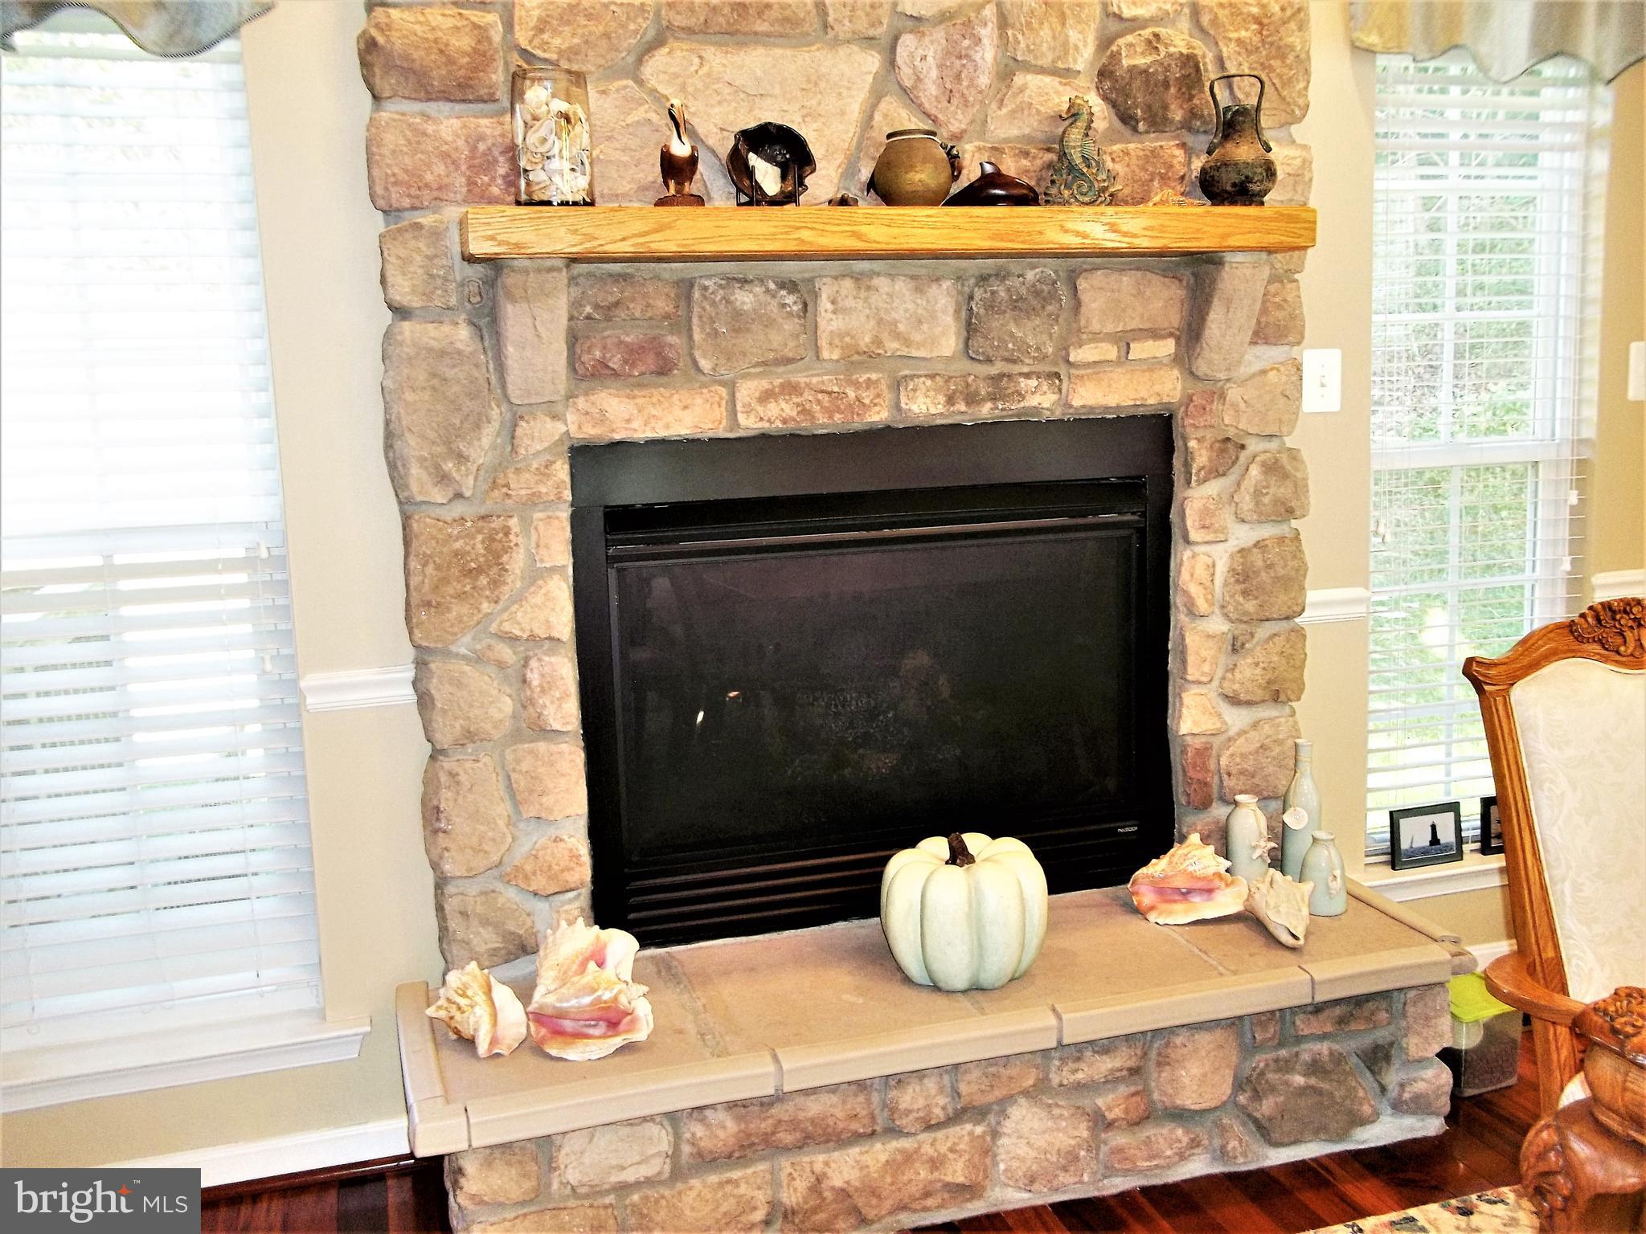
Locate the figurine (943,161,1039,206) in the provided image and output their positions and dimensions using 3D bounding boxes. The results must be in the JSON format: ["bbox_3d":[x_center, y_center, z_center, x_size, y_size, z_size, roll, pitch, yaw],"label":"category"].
[{"bbox_3d":[0.283,-0.725,2.555,0.148,0.087,0.070,-5,8,-16],"label":"figurine"}]

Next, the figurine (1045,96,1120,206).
[{"bbox_3d":[0.441,-0.792,2.608,0.118,0.193,0.060,-5,8,-16],"label":"figurine"}]

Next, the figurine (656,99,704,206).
[{"bbox_3d":[-0.226,-0.730,2.405,0.073,0.176,0.060,-4,8,-10],"label":"figurine"}]

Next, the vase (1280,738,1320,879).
[{"bbox_3d":[0.909,0.377,2.894,0.071,0.296,0.071,-5,8,-16],"label":"vase"}]

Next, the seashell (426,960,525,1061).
[{"bbox_3d":[-0.509,0.578,2.241,0.145,0.132,0.150,-4,8,-17],"label":"seashell"}]

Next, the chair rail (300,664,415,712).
[{"bbox_3d":[-0.769,0.118,2.523,0.188,0.060,0.027,-4,8,-17],"label":"chair rail"}]

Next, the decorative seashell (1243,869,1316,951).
[{"bbox_3d":[0.804,0.507,2.667,0.100,0.110,0.155,-2,8,0],"label":"decorative seashell"}]

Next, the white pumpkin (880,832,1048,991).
[{"bbox_3d":[0.228,0.467,2.477,0.270,0.236,0.270,-2,8,0],"label":"white pumpkin"}]

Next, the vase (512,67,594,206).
[{"bbox_3d":[-0.420,-0.737,2.353,0.121,0.218,0.121,-5,8,-16],"label":"vase"}]

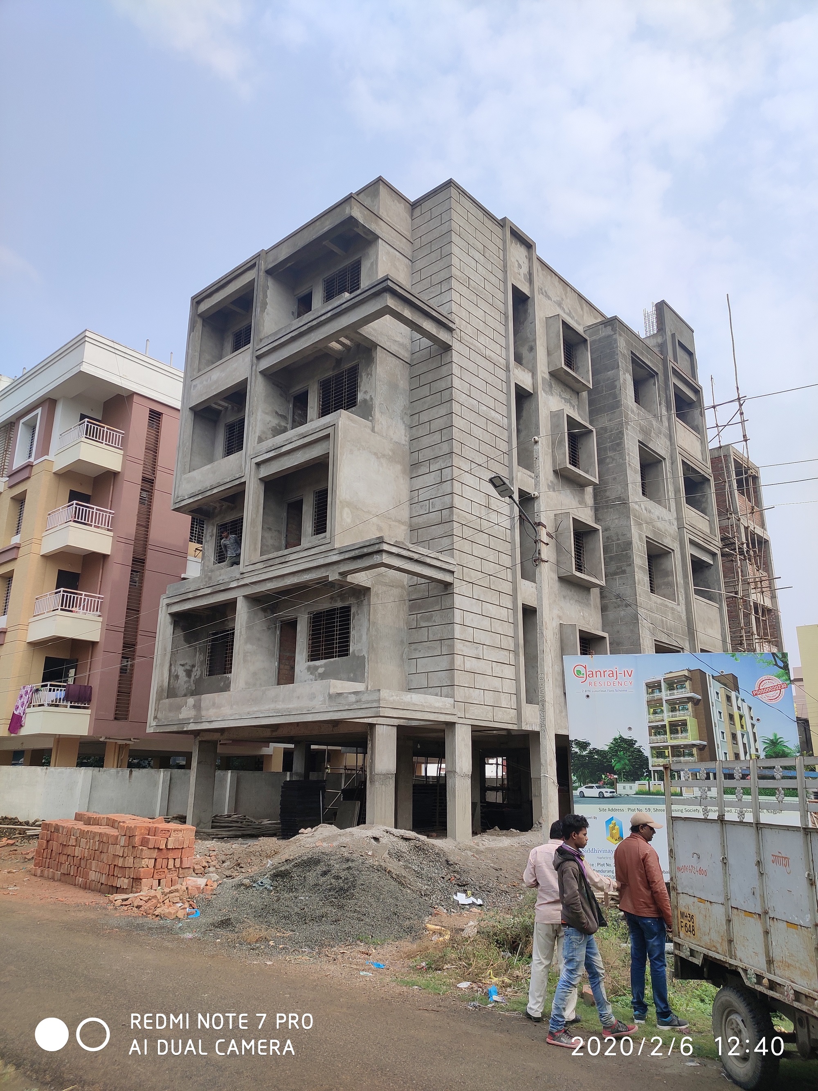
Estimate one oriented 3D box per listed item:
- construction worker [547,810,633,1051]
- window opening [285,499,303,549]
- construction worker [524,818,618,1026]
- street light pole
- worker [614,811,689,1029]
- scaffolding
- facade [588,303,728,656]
[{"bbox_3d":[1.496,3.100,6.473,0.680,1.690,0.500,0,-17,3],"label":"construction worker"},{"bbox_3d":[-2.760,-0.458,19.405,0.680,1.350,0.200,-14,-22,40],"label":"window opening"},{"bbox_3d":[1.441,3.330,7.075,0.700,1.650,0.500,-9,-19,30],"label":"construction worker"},{"bbox_3d":[1.524,1.085,10.904,0.300,5.700,1.350,-14,-22,40],"label":"street light pole"},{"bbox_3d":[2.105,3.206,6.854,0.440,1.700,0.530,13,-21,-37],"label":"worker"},{"bbox_3d":[13.115,-0.332,29.746,1.900,19.500,3.600,-14,-22,40],"label":"scaffolding"},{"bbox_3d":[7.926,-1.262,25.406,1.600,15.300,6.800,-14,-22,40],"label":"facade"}]

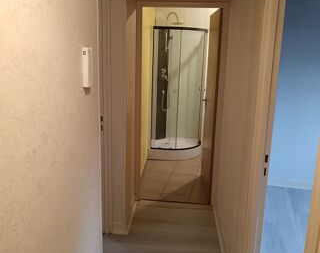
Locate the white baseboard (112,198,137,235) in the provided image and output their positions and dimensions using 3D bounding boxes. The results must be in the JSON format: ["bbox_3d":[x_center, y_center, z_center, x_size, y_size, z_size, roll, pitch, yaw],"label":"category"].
[{"bbox_3d":[-0.332,0.853,3.307,0.144,0.099,0.666,2,12,4],"label":"white baseboard"}]

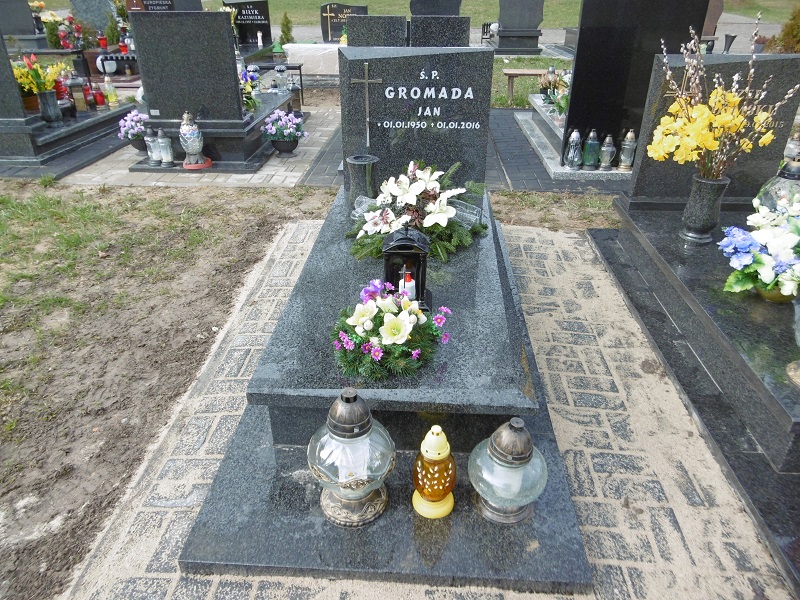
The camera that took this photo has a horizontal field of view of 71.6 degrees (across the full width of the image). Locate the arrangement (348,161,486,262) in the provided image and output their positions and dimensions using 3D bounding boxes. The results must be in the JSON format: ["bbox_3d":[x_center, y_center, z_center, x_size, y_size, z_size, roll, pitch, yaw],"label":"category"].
[{"bbox_3d":[0.081,-0.446,2.584,0.670,0.292,0.620,2,30,3],"label":"arrangement"}]

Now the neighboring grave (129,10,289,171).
[{"bbox_3d":[-1.559,-2.012,5.021,0.990,1.105,2.200,2,30,3],"label":"neighboring grave"}]

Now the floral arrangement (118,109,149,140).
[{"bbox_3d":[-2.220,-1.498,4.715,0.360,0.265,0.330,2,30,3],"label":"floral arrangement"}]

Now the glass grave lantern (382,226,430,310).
[{"bbox_3d":[0.027,-0.138,1.996,0.175,0.336,0.165,2,30,3],"label":"glass grave lantern"}]

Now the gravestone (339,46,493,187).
[{"bbox_3d":[0.081,-0.898,2.834,0.742,0.705,0.092,2,31,3],"label":"gravestone"}]

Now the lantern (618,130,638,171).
[{"bbox_3d":[1.746,-1.144,4.237,0.122,0.310,0.120,2,30,3],"label":"lantern"}]

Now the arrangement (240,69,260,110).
[{"bbox_3d":[-1.364,-1.839,4.912,0.310,0.365,0.300,2,30,3],"label":"arrangement"}]

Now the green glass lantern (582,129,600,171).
[{"bbox_3d":[1.474,-1.149,4.252,0.118,0.300,0.118,2,30,3],"label":"green glass lantern"}]

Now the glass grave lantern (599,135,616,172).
[{"bbox_3d":[1.599,-1.129,4.255,0.115,0.265,0.105,2,30,3],"label":"glass grave lantern"}]

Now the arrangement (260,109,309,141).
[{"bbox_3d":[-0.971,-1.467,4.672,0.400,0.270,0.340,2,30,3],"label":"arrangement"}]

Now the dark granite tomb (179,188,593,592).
[{"bbox_3d":[0.021,0.006,2.343,1.020,0.258,2.370,2,30,3],"label":"dark granite tomb"}]

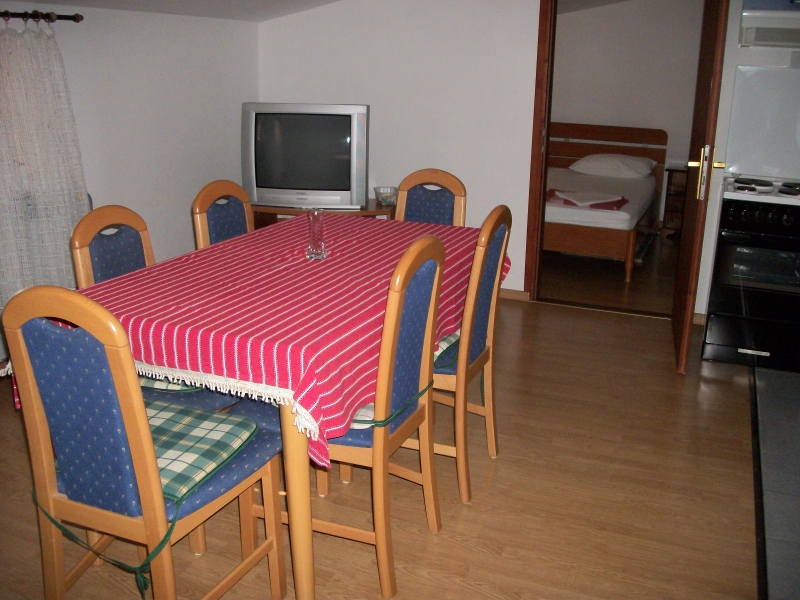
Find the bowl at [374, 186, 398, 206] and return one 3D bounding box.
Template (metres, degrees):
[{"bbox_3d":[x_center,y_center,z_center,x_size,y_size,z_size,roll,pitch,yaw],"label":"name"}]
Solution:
[{"bbox_3d":[-0.082,-0.653,4.664,0.150,0.105,0.150,0,17,0],"label":"bowl"}]

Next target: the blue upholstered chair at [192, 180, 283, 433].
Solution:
[{"bbox_3d":[-0.493,0.036,2.924,0.520,0.982,0.430,9,19,25],"label":"blue upholstered chair"}]

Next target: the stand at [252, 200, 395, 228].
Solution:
[{"bbox_3d":[-0.462,-0.326,4.780,0.935,0.590,0.474,4,17,13],"label":"stand"}]

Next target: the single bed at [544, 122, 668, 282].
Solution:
[{"bbox_3d":[1.479,-0.888,6.092,1.200,0.910,2.000,7,18,22],"label":"single bed"}]

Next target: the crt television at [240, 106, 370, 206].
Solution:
[{"bbox_3d":[-0.521,-0.925,4.669,0.789,0.621,0.500,4,17,11],"label":"crt television"}]

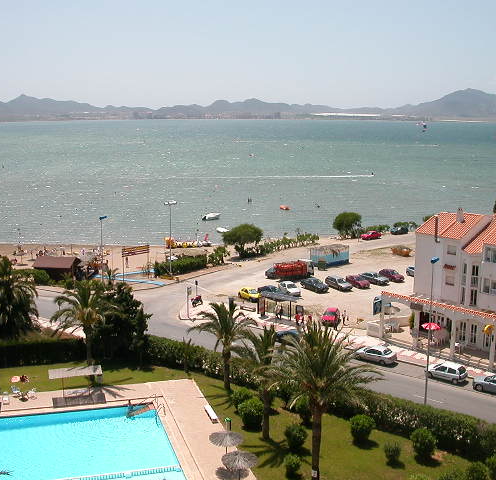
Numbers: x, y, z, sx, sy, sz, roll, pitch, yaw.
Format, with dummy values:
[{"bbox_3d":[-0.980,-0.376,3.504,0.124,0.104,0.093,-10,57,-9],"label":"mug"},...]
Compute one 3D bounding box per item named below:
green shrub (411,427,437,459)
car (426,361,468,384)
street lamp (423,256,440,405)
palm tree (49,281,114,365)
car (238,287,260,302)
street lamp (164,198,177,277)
[{"bbox_3d":[12.970,15.089,50.381,1.850,2.000,1.850,3,10,14],"label":"green shrub"},{"bbox_3d":[19.151,12.740,65.777,3.750,1.420,1.630,8,13,39],"label":"car"},{"bbox_3d":[14.275,7.810,53.489,0.400,12.913,1.200,8,13,37],"label":"street lamp"},{"bbox_3d":[-15.878,7.993,65.648,6.300,8.300,6.300,0,10,0],"label":"palm tree"},{"bbox_3d":[0.245,7.183,89.940,1.660,1.400,3.850,-6,12,-32],"label":"car"},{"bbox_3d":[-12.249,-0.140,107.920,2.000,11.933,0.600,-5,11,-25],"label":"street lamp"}]

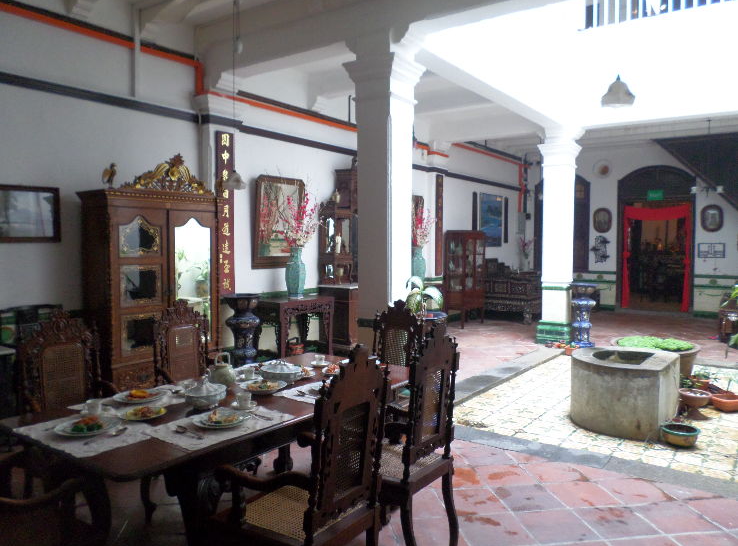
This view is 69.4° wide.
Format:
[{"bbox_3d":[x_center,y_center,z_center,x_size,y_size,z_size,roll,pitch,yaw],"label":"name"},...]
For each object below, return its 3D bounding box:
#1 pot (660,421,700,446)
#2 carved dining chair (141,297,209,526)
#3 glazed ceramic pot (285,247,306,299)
[{"bbox_3d":[2.528,1.305,4.305,0.300,0.122,0.300,4,5,37],"label":"pot"},{"bbox_3d":[-1.084,0.745,3.336,0.560,1.130,0.520,3,4,37],"label":"carved dining chair"},{"bbox_3d":[-0.845,-0.021,6.178,0.250,0.590,0.250,4,5,37],"label":"glazed ceramic pot"}]

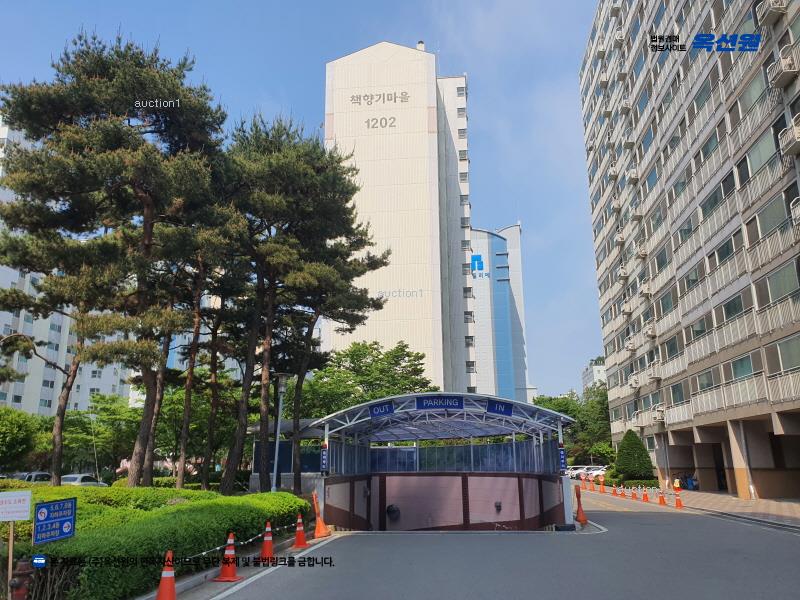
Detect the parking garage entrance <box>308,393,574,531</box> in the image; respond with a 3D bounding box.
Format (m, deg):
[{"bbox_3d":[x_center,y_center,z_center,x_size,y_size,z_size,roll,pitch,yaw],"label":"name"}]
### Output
[{"bbox_3d":[1.475,5.348,20.111,7.150,3.600,8.000,-1,-15,5],"label":"parking garage entrance"}]

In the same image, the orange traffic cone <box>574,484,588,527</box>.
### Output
[{"bbox_3d":[5.389,6.064,17.936,0.380,1.060,0.380,-2,-15,6],"label":"orange traffic cone"}]

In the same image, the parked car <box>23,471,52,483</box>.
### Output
[{"bbox_3d":[-27.764,14.045,45.944,1.800,1.600,4.400,-1,-15,5],"label":"parked car"}]

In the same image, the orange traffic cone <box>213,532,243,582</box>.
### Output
[{"bbox_3d":[-2.630,3.920,9.250,0.420,0.690,0.420,-2,-15,6],"label":"orange traffic cone"}]

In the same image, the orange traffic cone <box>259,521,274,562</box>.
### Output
[{"bbox_3d":[-2.425,4.405,11.041,0.390,0.690,0.390,-2,-15,6],"label":"orange traffic cone"}]

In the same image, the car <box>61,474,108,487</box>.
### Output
[{"bbox_3d":[-23.705,13.858,44.956,1.780,1.500,4.200,-1,-15,5],"label":"car"}]

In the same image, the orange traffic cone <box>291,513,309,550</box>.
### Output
[{"bbox_3d":[-2.083,4.862,12.729,0.380,0.690,0.380,-2,-15,6],"label":"orange traffic cone"}]

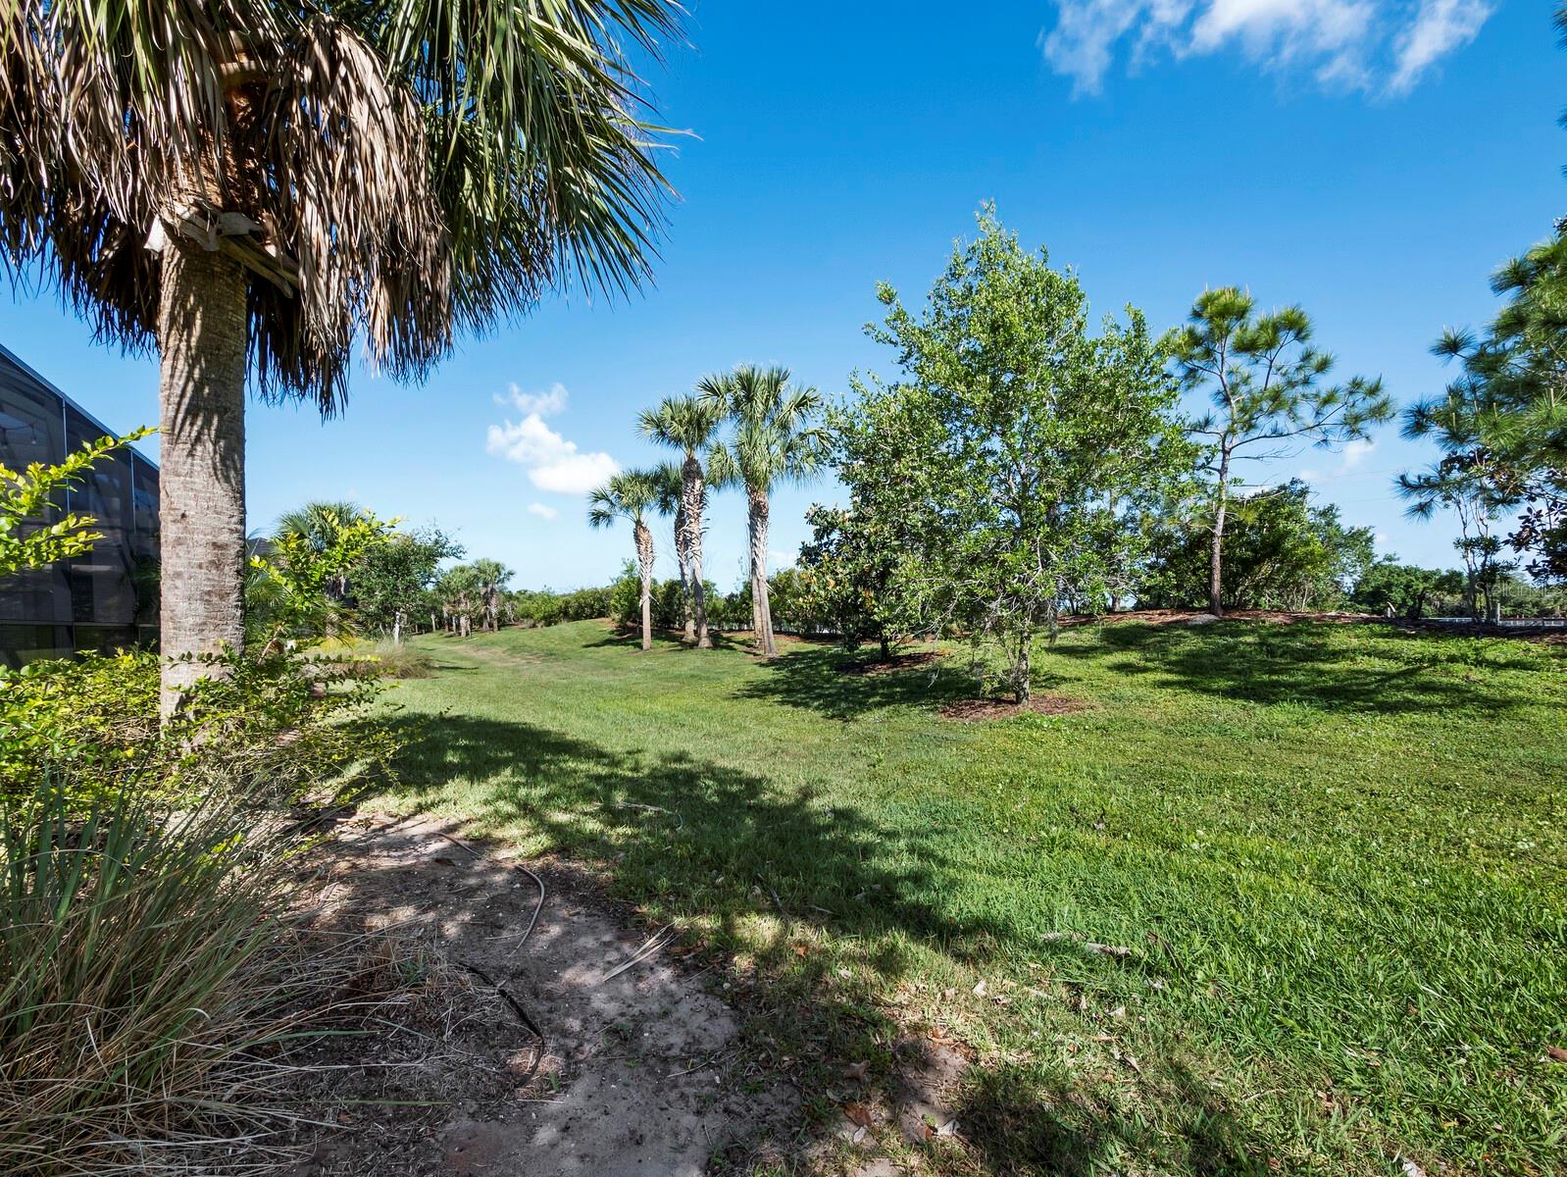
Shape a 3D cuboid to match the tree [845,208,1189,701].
[{"bbox_3d":[3.467,-1.987,9.400,5.000,7.310,4.850,-1,0,0],"label":"tree"}]

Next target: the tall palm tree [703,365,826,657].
[{"bbox_3d":[-0.518,-2.121,17.300,3.270,7.980,3.180,-1,0,0],"label":"tall palm tree"}]

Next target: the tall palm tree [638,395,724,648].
[{"bbox_3d":[-3.032,-1.978,18.800,2.490,7.510,2.420,-1,0,0],"label":"tall palm tree"}]

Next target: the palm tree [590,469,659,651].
[{"bbox_3d":[-4.789,-0.825,19.000,2.090,5.390,2.020,-1,0,0],"label":"palm tree"}]

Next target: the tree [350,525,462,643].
[{"bbox_3d":[-15.491,-0.176,26.000,4.530,4.870,4.390,-1,0,0],"label":"tree"}]

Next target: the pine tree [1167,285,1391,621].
[{"bbox_3d":[10.860,-2.971,13.800,4.700,7.110,4.560,-1,0,0],"label":"pine tree"}]

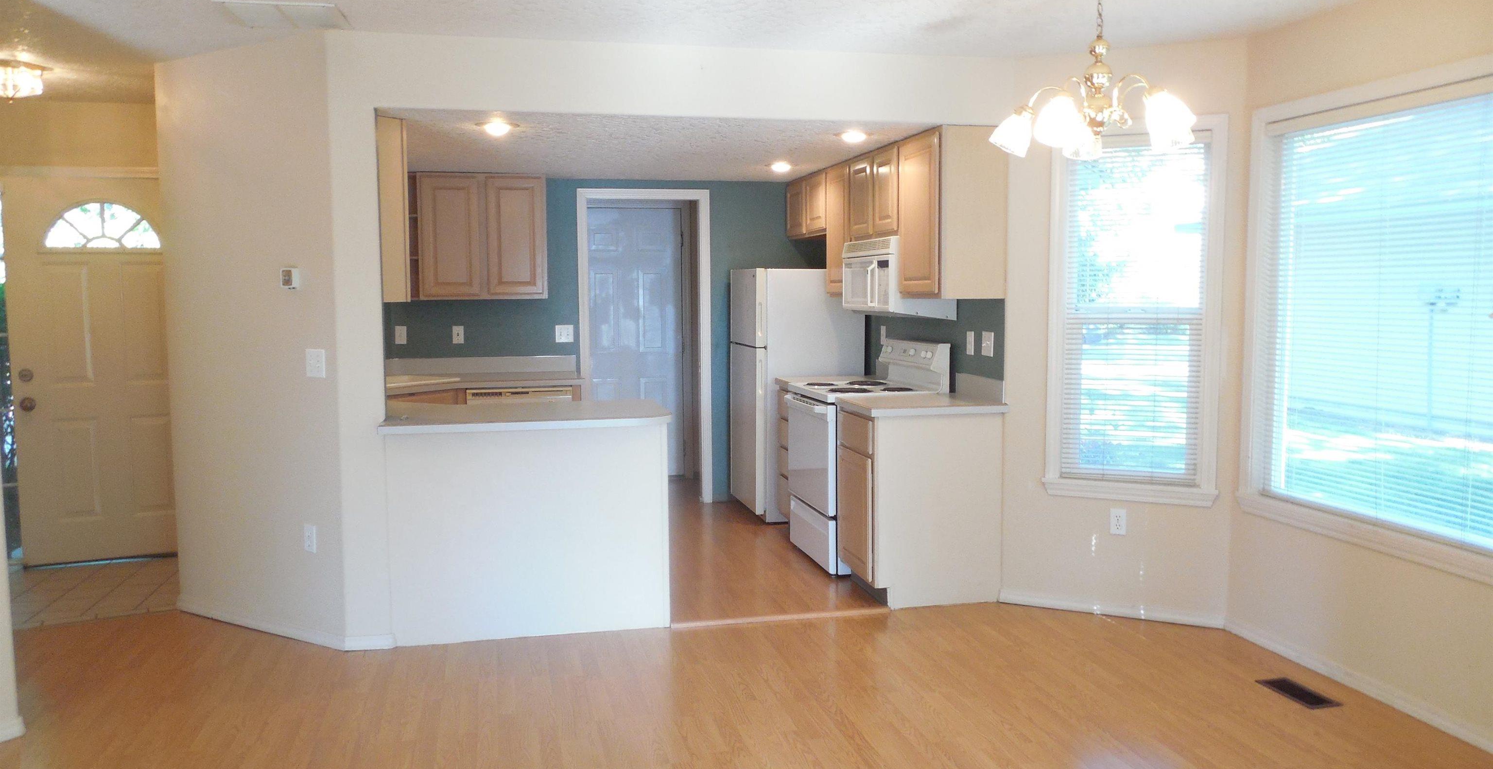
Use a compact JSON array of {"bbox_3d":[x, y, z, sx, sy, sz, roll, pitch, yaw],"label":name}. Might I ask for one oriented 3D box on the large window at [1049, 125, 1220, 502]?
[{"bbox_3d":[1.652,-0.301,4.616,0.720,1.620,0.090,2,6,24],"label":"large window"}]

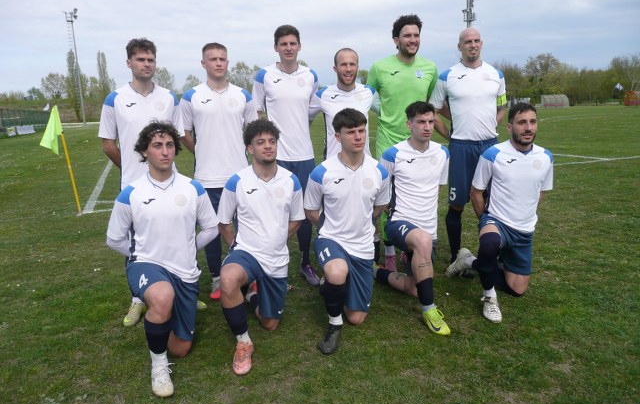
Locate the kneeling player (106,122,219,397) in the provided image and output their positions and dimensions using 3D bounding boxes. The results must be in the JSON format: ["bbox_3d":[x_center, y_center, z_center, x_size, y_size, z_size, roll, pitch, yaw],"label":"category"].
[{"bbox_3d":[-0.832,0.211,2.776,0.600,1.280,0.850,-6,11,-22],"label":"kneeling player"}]

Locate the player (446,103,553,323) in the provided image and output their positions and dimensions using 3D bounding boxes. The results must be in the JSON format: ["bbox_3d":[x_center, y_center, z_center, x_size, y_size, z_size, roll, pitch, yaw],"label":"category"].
[{"bbox_3d":[1.211,-0.008,3.503,0.600,1.290,0.850,-6,11,-19],"label":"player"}]

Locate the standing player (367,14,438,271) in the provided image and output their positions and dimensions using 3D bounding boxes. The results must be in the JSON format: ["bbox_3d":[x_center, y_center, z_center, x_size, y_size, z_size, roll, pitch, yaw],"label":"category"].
[{"bbox_3d":[0.659,-0.419,4.087,0.580,1.940,0.420,-4,10,-8],"label":"standing player"}]

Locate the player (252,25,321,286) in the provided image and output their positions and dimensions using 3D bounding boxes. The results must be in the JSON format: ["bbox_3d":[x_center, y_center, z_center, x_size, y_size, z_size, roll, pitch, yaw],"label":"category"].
[{"bbox_3d":[-0.223,-0.331,3.943,0.550,1.880,0.420,-5,11,-17],"label":"player"}]

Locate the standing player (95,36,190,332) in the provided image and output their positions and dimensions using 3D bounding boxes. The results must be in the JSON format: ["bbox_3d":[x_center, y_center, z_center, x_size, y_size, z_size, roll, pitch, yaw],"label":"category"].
[{"bbox_3d":[-1.080,-0.142,3.372,0.580,1.780,0.420,-6,11,-19],"label":"standing player"}]

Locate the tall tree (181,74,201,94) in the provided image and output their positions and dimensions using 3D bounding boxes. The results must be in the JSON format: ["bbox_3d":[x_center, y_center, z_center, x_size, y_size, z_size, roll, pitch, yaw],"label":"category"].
[{"bbox_3d":[-32.789,-26.909,132.088,6.500,10.900,6.500,-4,10,-10],"label":"tall tree"}]

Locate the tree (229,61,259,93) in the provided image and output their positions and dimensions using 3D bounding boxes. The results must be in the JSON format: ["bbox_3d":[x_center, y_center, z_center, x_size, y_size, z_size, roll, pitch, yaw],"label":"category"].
[{"bbox_3d":[-18.057,-27.356,124.999,9.500,13.200,9.000,-4,10,-10],"label":"tree"}]

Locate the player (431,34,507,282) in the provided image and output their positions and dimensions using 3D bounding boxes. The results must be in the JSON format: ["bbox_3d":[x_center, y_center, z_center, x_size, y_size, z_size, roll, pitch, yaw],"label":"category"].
[{"bbox_3d":[1.142,-0.344,3.910,0.570,1.820,0.400,-3,10,-3],"label":"player"}]

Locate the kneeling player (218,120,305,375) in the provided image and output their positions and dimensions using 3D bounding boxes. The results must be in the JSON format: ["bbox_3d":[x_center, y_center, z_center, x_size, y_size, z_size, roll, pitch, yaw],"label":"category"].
[{"bbox_3d":[-0.402,0.165,3.022,0.530,1.250,0.980,-5,11,-13],"label":"kneeling player"}]

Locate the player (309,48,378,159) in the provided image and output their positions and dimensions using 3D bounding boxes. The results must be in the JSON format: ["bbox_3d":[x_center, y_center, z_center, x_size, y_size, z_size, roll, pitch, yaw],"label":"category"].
[{"bbox_3d":[0.243,-0.317,4.115,0.600,1.760,0.400,-4,10,-8],"label":"player"}]

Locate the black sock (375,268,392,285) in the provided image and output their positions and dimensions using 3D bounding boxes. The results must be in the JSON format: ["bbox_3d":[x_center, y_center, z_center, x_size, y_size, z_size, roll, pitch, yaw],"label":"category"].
[{"bbox_3d":[0.478,0.548,3.837,0.120,0.120,0.170,-7,11,-25],"label":"black sock"}]

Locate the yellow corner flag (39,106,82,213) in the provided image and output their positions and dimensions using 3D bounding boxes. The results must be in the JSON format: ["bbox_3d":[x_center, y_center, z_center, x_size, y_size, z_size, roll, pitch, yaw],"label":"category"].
[{"bbox_3d":[-3.566,-0.536,6.997,0.350,1.490,0.160,-12,11,-23],"label":"yellow corner flag"}]

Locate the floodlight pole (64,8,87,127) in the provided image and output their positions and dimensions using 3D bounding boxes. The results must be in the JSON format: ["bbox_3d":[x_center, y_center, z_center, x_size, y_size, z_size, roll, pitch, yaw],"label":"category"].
[{"bbox_3d":[-35.342,-19.453,75.491,1.900,16.690,1.600,0,11,15],"label":"floodlight pole"}]

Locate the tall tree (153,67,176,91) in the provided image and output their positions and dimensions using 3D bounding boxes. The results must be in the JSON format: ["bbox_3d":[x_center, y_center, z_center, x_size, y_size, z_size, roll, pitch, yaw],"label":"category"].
[{"bbox_3d":[-37.822,-26.690,127.010,7.000,12.700,7.000,-4,10,-10],"label":"tall tree"}]

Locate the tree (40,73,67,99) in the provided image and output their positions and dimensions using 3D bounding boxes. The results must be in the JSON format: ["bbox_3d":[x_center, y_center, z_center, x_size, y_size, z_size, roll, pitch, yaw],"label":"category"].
[{"bbox_3d":[-46.156,-17.819,90.000,4.800,9.000,4.800,-5,11,-15],"label":"tree"}]

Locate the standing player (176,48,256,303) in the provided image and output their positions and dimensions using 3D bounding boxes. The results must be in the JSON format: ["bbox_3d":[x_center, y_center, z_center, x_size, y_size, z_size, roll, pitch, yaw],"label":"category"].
[{"bbox_3d":[-0.666,-0.213,3.674,0.560,1.780,0.400,-5,11,-17],"label":"standing player"}]

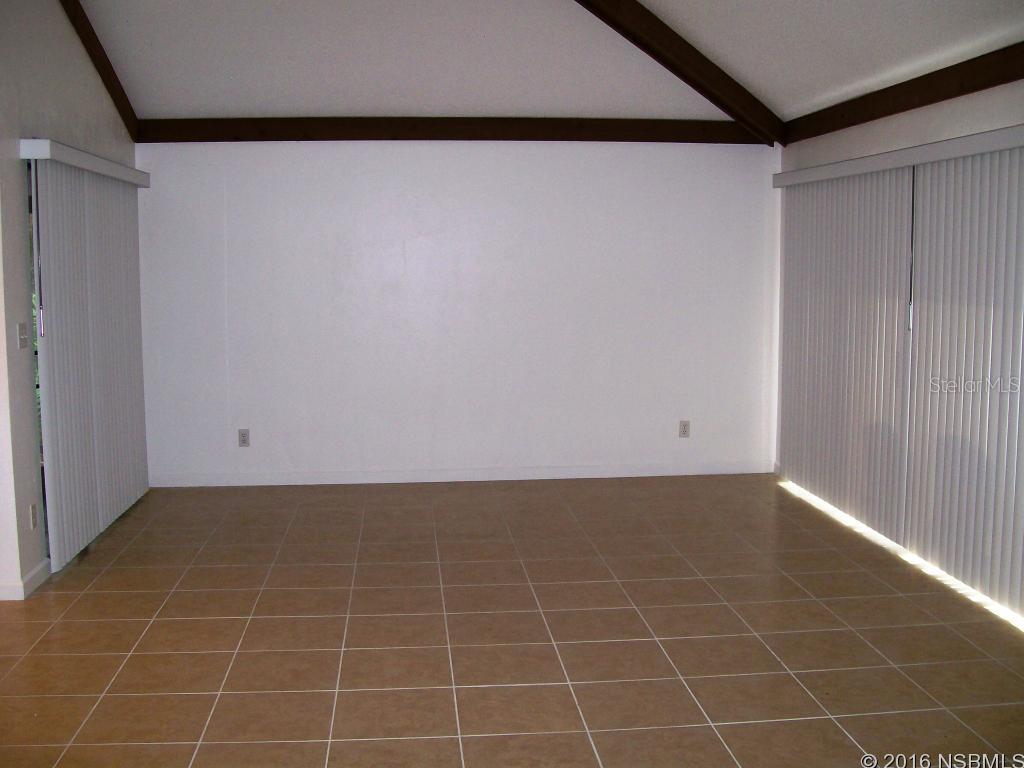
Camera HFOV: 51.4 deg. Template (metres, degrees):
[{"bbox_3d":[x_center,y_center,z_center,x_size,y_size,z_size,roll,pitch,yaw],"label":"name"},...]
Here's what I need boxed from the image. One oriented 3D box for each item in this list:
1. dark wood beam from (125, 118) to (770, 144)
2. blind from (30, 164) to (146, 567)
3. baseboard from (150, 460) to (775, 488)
[{"bbox_3d":[-0.301,-1.664,6.971,4.240,0.158,0.060,-1,6,-5],"label":"dark wood beam"},{"bbox_3d":[-2.224,-0.177,5.748,0.070,1.925,1.910,-1,6,-5],"label":"blind"},{"bbox_3d":[-0.295,0.617,7.242,4.250,0.088,0.017,-1,6,-5],"label":"baseboard"}]

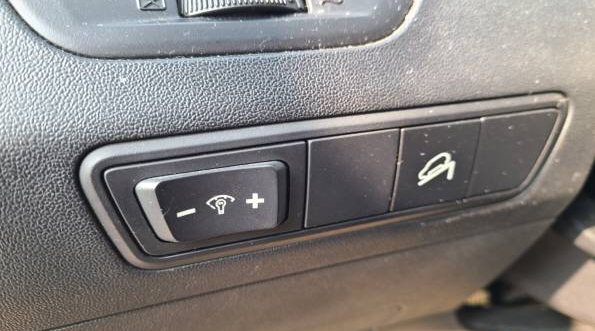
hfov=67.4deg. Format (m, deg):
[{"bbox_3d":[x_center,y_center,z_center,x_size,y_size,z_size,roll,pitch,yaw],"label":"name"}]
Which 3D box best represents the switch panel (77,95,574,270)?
[{"bbox_3d":[0.018,0.004,0.139,0.151,0.045,0.015,-8,29,-16],"label":"switch panel"}]

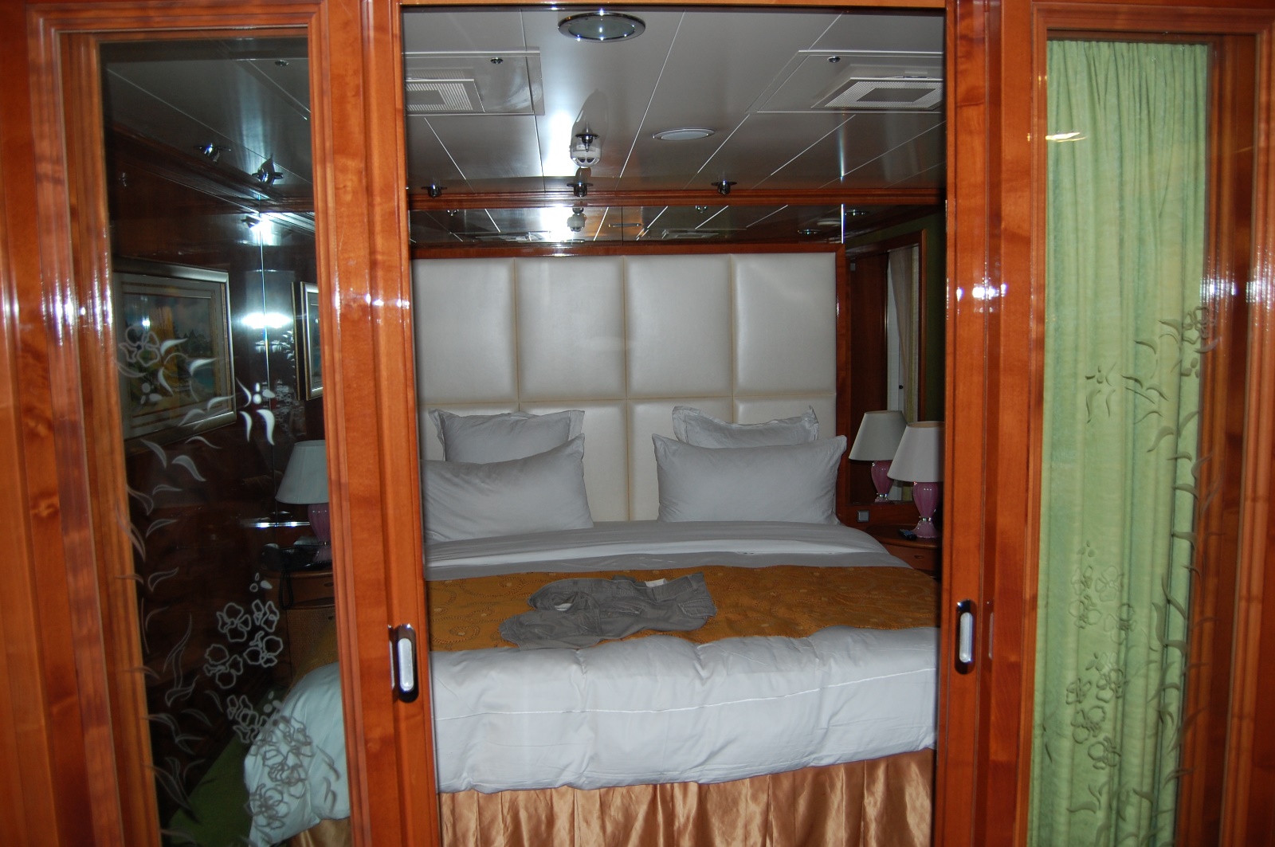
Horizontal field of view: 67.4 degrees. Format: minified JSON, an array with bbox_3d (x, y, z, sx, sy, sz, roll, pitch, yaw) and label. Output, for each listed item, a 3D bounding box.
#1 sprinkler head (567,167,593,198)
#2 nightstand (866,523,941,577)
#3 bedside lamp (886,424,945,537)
[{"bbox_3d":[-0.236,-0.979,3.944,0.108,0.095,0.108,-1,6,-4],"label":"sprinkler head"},{"bbox_3d":[1.242,0.741,4.338,0.470,0.480,0.450,-1,6,-4],"label":"nightstand"},{"bbox_3d":[1.278,0.255,4.229,0.345,0.505,0.345,-1,6,-4],"label":"bedside lamp"}]

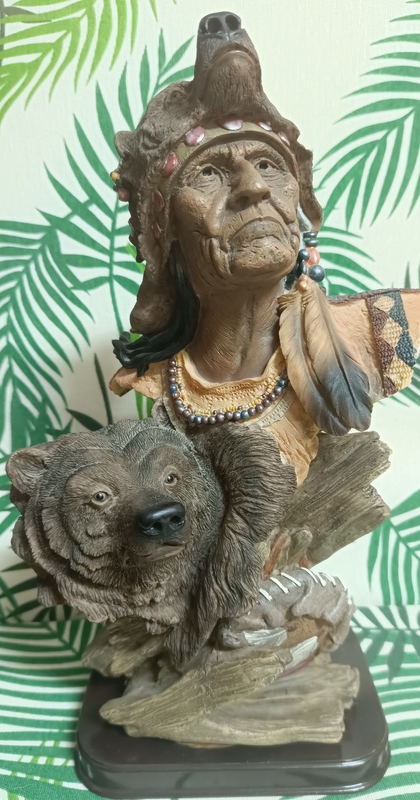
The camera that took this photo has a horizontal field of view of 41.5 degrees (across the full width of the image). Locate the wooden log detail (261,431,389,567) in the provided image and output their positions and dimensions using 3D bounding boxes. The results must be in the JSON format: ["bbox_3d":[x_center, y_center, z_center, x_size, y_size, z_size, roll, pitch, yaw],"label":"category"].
[{"bbox_3d":[0.069,0.053,0.320,0.084,0.061,0.045,-36,17,13],"label":"wooden log detail"}]

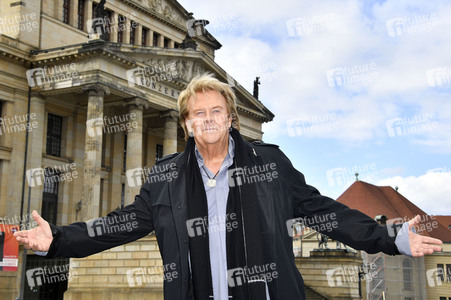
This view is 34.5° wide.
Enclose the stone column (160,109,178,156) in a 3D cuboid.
[{"bbox_3d":[-4.011,2.042,51.844,1.250,9.720,1.250,-5,-12,31],"label":"stone column"}]

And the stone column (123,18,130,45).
[{"bbox_3d":[-8.020,-9.269,58.955,0.420,2.800,0.460,-5,-12,31],"label":"stone column"}]

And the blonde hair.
[{"bbox_3d":[-0.064,-0.165,2.750,0.228,0.240,0.220,-4,-9,0],"label":"blonde hair"}]

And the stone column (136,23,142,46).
[{"bbox_3d":[-7.206,-9.016,60.261,0.420,2.800,0.460,-5,-12,31],"label":"stone column"}]

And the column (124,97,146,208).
[{"bbox_3d":[-6.125,1.385,48.453,1.250,9.720,1.250,-5,-12,31],"label":"column"}]

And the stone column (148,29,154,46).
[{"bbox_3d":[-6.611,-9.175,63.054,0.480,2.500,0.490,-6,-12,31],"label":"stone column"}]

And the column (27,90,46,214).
[{"bbox_3d":[-12.567,1.092,47.665,0.650,9.720,0.980,-5,-12,31],"label":"column"}]

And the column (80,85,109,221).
[{"bbox_3d":[-8.240,0.728,45.062,1.250,9.720,1.250,-5,-12,31],"label":"column"}]

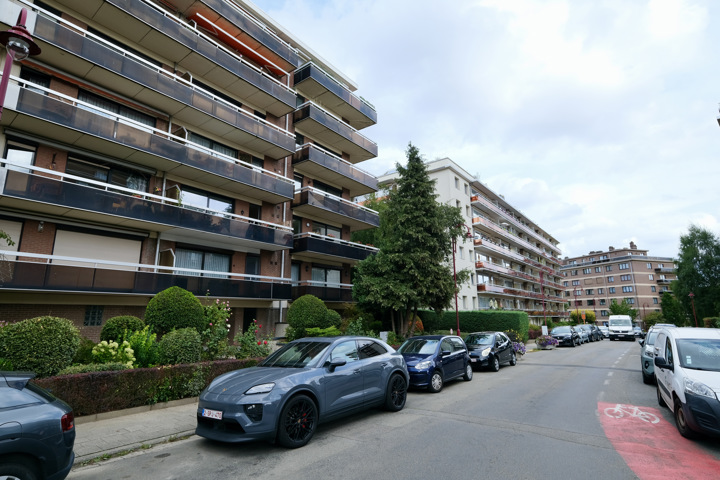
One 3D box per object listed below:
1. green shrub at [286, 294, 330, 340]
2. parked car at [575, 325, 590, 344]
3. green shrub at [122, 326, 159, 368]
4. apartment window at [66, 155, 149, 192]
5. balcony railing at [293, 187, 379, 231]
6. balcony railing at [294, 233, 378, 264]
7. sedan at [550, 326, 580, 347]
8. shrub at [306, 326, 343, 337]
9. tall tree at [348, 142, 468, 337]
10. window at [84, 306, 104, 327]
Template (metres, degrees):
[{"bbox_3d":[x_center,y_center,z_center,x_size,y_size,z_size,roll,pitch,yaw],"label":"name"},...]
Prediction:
[{"bbox_3d":[-2.521,3.843,16.645,1.950,2.300,1.950,0,-12,0],"label":"green shrub"},{"bbox_3d":[19.865,8.744,31.480,1.750,1.500,4.100,-11,-17,39],"label":"parked car"},{"bbox_3d":[-6.239,3.147,9.644,0.880,1.320,0.880,-11,-16,39],"label":"green shrub"},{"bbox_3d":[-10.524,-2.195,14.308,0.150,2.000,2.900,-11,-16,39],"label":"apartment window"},{"bbox_3d":[-1.425,-2.008,23.706,1.650,1.120,7.050,-11,-16,39],"label":"balcony railing"},{"bbox_3d":[-1.389,0.838,22.260,1.500,1.150,6.850,-10,-16,38],"label":"balcony railing"},{"bbox_3d":[17.476,8.226,29.209,1.830,1.560,4.350,-10,-16,38],"label":"sedan"},{"bbox_3d":[-1.437,3.975,13.969,1.200,0.800,1.500,-10,-16,38],"label":"shrub"},{"bbox_3d":[2.932,0.199,21.422,6.400,12.800,6.400,0,-12,0],"label":"tall tree"},{"bbox_3d":[-10.398,2.955,13.298,0.120,0.820,0.580,-11,-16,39],"label":"window"}]

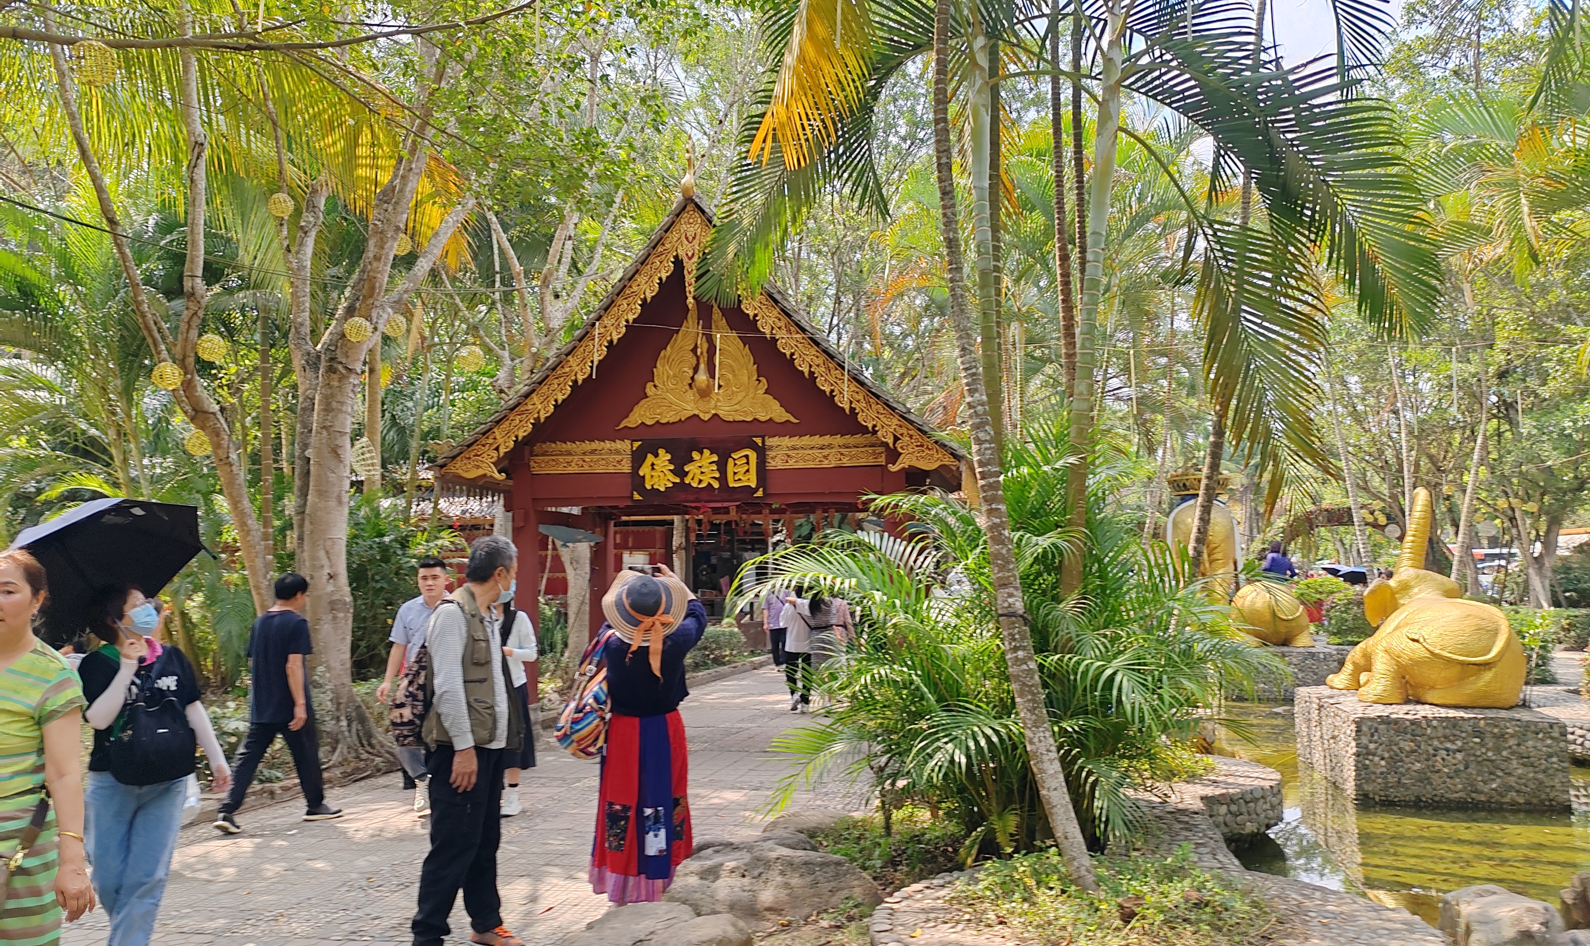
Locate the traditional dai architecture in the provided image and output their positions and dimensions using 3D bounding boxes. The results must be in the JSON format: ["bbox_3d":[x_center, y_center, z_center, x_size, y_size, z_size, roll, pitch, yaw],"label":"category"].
[{"bbox_3d":[-0.768,0.036,13.948,5.000,5.500,4.200,-1,-5,6],"label":"traditional dai architecture"}]

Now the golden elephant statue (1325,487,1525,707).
[{"bbox_3d":[5.554,1.059,10.964,1.120,1.830,1.600,3,-6,-32],"label":"golden elephant statue"}]

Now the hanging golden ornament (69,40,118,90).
[{"bbox_3d":[-3.678,-2.139,6.500,0.235,0.235,0.235,-1,-5,0],"label":"hanging golden ornament"}]

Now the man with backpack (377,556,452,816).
[{"bbox_3d":[-2.520,1.463,8.566,0.600,1.730,0.450,0,-5,-5],"label":"man with backpack"}]

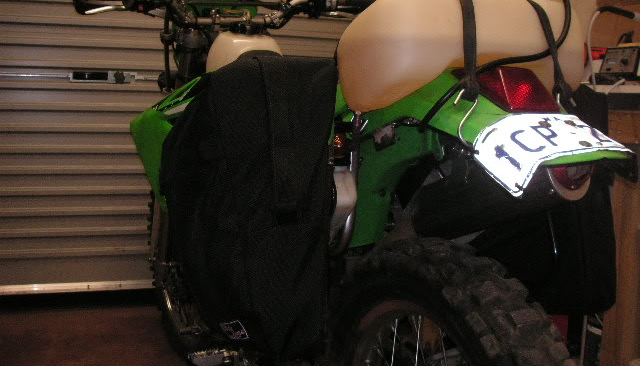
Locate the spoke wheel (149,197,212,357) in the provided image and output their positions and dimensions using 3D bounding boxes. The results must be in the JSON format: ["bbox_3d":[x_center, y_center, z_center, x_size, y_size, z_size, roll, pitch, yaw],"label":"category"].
[{"bbox_3d":[-0.481,0.265,2.499,0.090,0.690,0.690,-6,10,-28],"label":"spoke wheel"}]

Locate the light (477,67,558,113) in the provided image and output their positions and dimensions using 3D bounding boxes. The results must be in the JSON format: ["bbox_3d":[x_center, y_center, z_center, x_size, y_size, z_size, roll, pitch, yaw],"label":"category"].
[{"bbox_3d":[0.268,-0.142,1.004,0.093,0.050,0.128,-6,22,-28],"label":"light"}]

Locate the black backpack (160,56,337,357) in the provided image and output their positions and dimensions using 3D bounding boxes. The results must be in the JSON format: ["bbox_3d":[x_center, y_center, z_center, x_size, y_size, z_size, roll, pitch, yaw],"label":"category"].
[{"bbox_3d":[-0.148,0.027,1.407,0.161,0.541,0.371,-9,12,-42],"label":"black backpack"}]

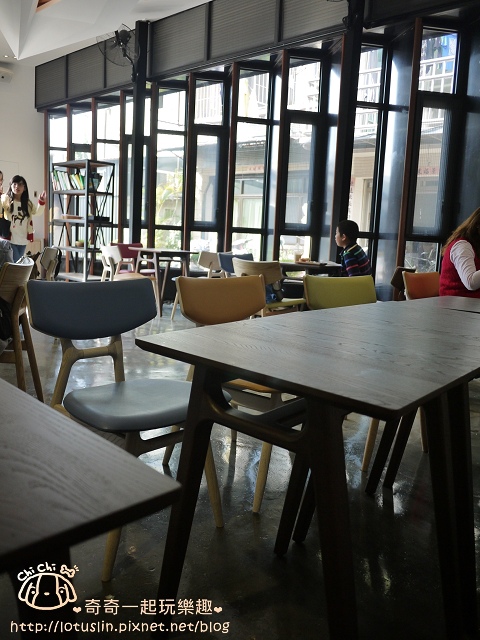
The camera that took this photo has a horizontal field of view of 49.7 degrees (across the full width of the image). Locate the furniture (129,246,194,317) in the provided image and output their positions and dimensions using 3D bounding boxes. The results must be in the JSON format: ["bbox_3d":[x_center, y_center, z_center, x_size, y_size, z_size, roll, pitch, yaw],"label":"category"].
[{"bbox_3d":[-0.904,-0.460,6.314,0.600,0.735,0.600,10,11,43],"label":"furniture"}]

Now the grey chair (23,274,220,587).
[{"bbox_3d":[-0.386,0.280,1.706,0.480,0.790,0.550,-5,11,-44],"label":"grey chair"}]

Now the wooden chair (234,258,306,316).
[{"bbox_3d":[0.217,-0.122,4.374,0.480,0.790,0.550,8,10,36],"label":"wooden chair"}]

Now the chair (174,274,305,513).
[{"bbox_3d":[0.037,0.237,2.096,0.480,0.790,0.550,-5,11,-45],"label":"chair"}]

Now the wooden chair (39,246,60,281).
[{"bbox_3d":[-1.852,-0.259,4.614,0.550,0.790,0.480,2,8,-6],"label":"wooden chair"}]

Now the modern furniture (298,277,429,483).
[{"bbox_3d":[0.575,0.202,2.471,0.480,0.790,0.550,-3,10,-34],"label":"modern furniture"}]

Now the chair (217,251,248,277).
[{"bbox_3d":[0.074,-0.245,5.099,0.550,0.790,0.480,10,11,44],"label":"chair"}]

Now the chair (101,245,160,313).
[{"bbox_3d":[-1.280,-0.421,5.791,0.550,0.790,0.480,-3,10,-36],"label":"chair"}]

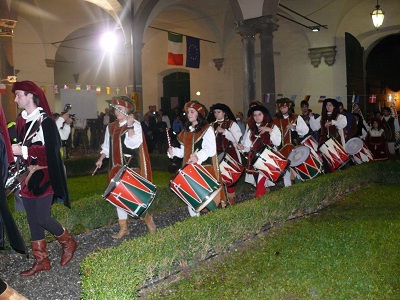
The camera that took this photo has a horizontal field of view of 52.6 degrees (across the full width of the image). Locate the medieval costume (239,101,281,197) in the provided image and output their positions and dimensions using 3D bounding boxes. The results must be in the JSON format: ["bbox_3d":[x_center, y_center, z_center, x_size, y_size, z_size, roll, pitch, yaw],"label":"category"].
[{"bbox_3d":[0.982,0.116,6.516,0.580,1.675,0.460,1,5,33],"label":"medieval costume"}]

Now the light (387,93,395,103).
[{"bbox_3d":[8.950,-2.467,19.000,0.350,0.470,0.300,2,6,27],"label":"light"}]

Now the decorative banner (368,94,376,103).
[{"bbox_3d":[5.317,-1.586,12.500,0.220,0.270,0.030,0,4,10],"label":"decorative banner"}]

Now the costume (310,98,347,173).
[{"bbox_3d":[2.733,-0.202,8.600,0.660,1.740,0.500,3,6,33],"label":"costume"}]

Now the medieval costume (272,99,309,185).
[{"bbox_3d":[1.678,-0.083,7.500,0.620,1.720,0.480,3,7,37],"label":"medieval costume"}]

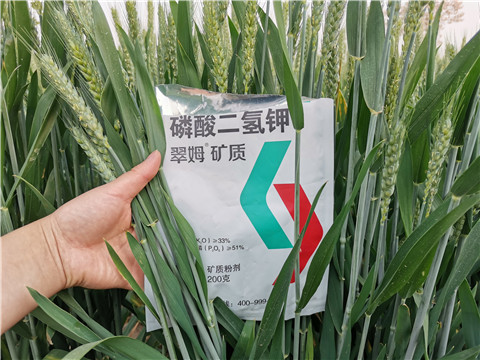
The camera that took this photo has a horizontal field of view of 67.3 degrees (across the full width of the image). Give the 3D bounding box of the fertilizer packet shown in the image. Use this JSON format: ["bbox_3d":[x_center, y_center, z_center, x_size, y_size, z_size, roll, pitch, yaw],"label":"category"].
[{"bbox_3d":[0.000,0.026,0.327,0.160,0.212,0.030,-1,6,-5],"label":"fertilizer packet"}]

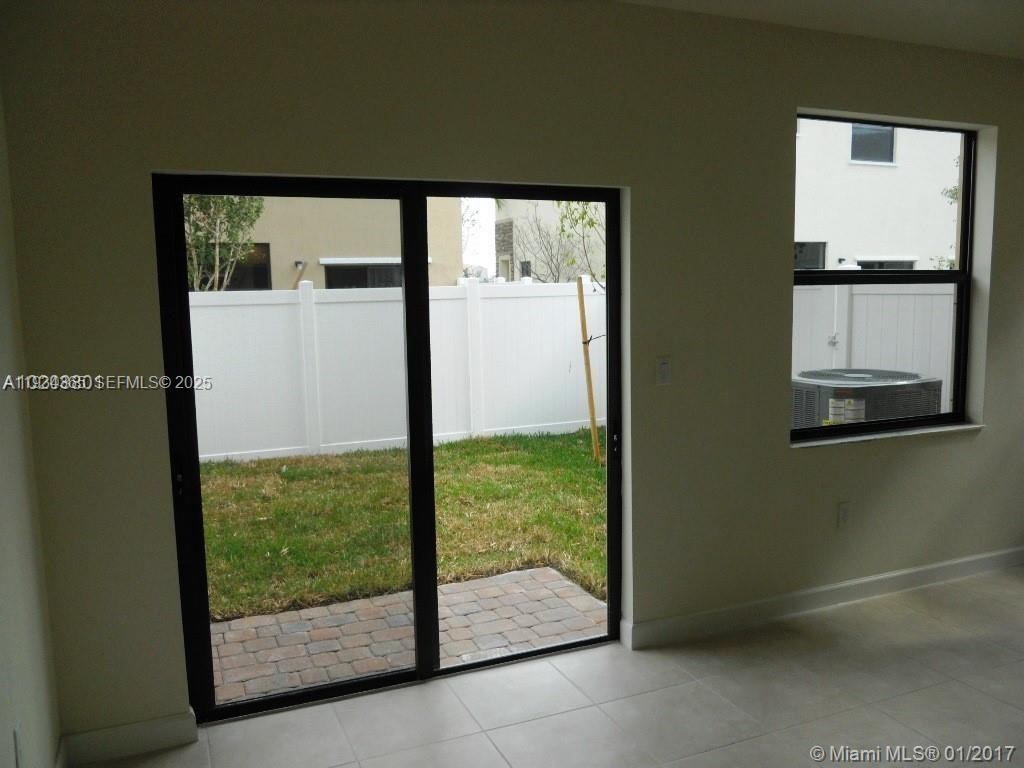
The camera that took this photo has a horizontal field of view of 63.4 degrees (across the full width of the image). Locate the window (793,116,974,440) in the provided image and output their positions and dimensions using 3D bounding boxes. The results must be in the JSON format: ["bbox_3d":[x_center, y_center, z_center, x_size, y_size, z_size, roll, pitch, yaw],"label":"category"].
[{"bbox_3d":[1.838,-0.526,4.213,1.290,1.540,0.080,-4,7,-23],"label":"window"}]

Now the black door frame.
[{"bbox_3d":[-0.383,0.214,3.349,1.835,2.015,0.100,-4,7,-23],"label":"black door frame"}]

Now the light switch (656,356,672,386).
[{"bbox_3d":[0.663,-0.053,3.585,0.078,0.124,0.012,-4,7,-23],"label":"light switch"}]

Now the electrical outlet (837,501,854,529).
[{"bbox_3d":[1.640,0.648,4.077,0.076,0.122,0.010,-4,7,-23],"label":"electrical outlet"}]

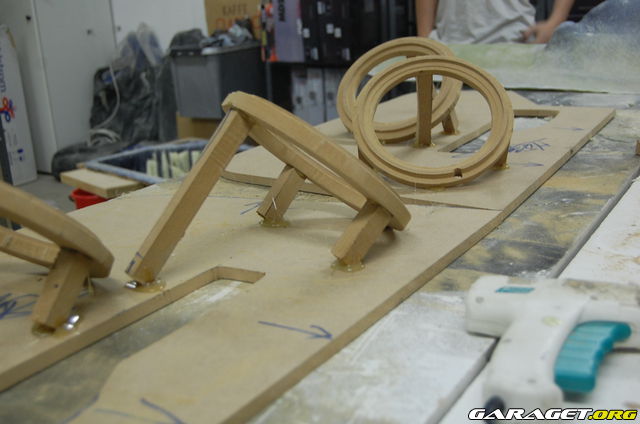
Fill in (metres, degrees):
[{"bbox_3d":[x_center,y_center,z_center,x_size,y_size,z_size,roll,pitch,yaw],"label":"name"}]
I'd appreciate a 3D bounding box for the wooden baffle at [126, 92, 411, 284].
[{"bbox_3d":[-0.050,-0.032,0.663,0.250,0.153,0.212,-11,20,-26],"label":"wooden baffle"}]

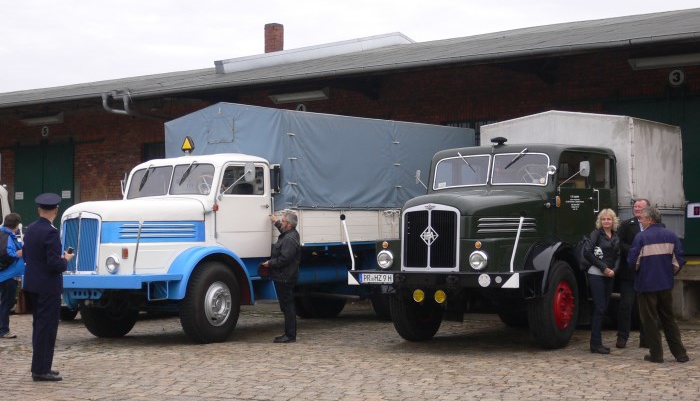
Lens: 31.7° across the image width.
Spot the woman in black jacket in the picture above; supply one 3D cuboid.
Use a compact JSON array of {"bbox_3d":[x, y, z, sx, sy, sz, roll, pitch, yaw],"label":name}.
[{"bbox_3d":[3.029,0.963,14.767,0.460,1.710,0.350,0,-1,-34],"label":"woman in black jacket"}]

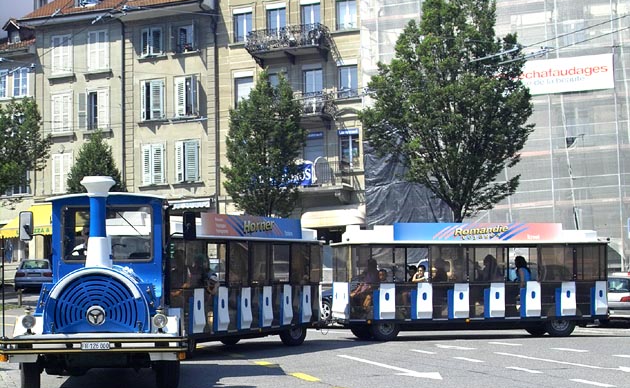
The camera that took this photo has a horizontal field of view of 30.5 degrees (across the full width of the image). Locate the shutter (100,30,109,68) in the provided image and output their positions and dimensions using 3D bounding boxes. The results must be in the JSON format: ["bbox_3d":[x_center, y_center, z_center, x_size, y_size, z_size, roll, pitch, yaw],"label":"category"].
[{"bbox_3d":[-10.053,-6.837,54.947,0.550,1.860,0.050,-4,-6,21],"label":"shutter"}]

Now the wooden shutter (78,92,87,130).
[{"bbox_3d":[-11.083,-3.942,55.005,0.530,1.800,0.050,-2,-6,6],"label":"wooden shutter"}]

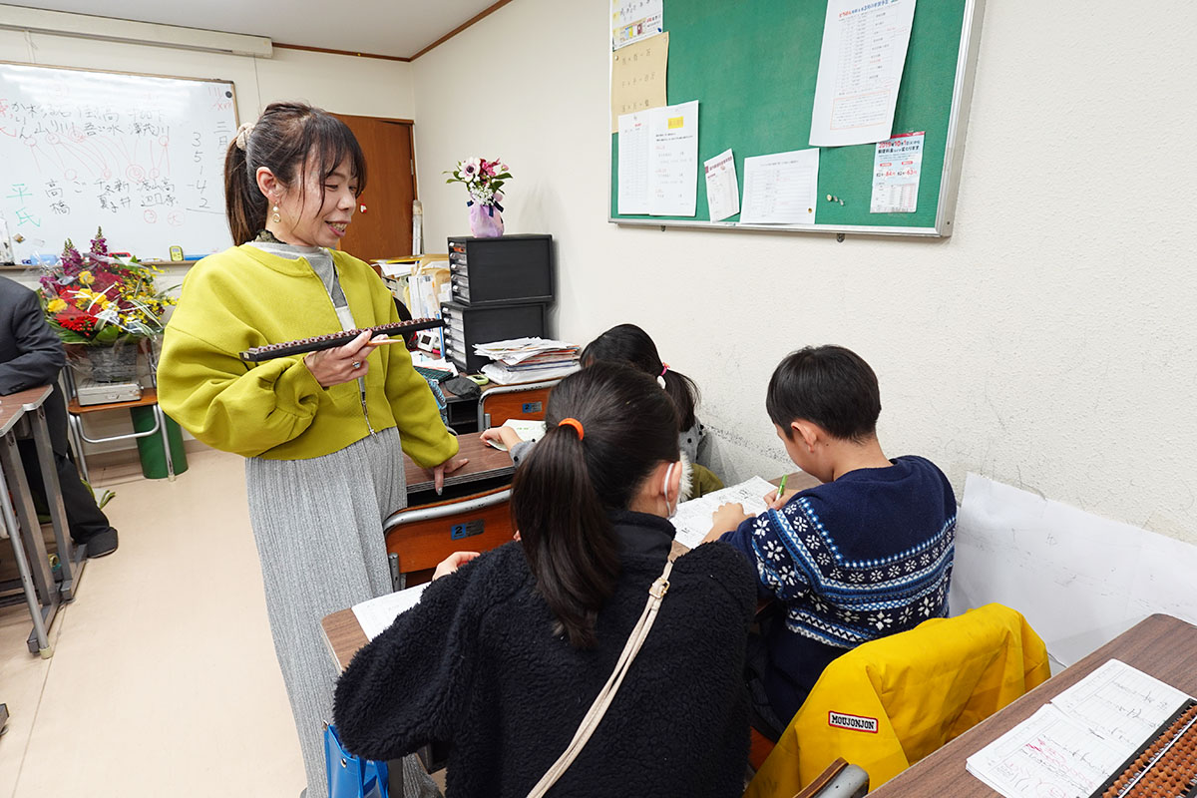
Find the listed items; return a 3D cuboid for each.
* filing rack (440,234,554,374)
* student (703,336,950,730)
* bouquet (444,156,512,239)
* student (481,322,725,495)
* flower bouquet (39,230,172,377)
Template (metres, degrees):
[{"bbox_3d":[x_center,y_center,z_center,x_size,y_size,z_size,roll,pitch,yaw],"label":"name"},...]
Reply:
[{"bbox_3d":[-0.421,-0.421,2.644,0.405,0.510,0.265,-11,20,-32],"label":"filing rack"},{"bbox_3d":[0.425,0.408,1.305,0.460,1.110,0.560,-10,19,-29],"label":"student"},{"bbox_3d":[-0.477,-0.807,2.546,0.275,0.305,0.240,-3,17,-9],"label":"bouquet"},{"bbox_3d":[0.058,0.273,1.890,0.560,1.030,0.450,12,21,35],"label":"student"},{"bbox_3d":[-2.291,-0.442,2.990,0.480,0.690,0.410,-11,20,-32],"label":"flower bouquet"}]

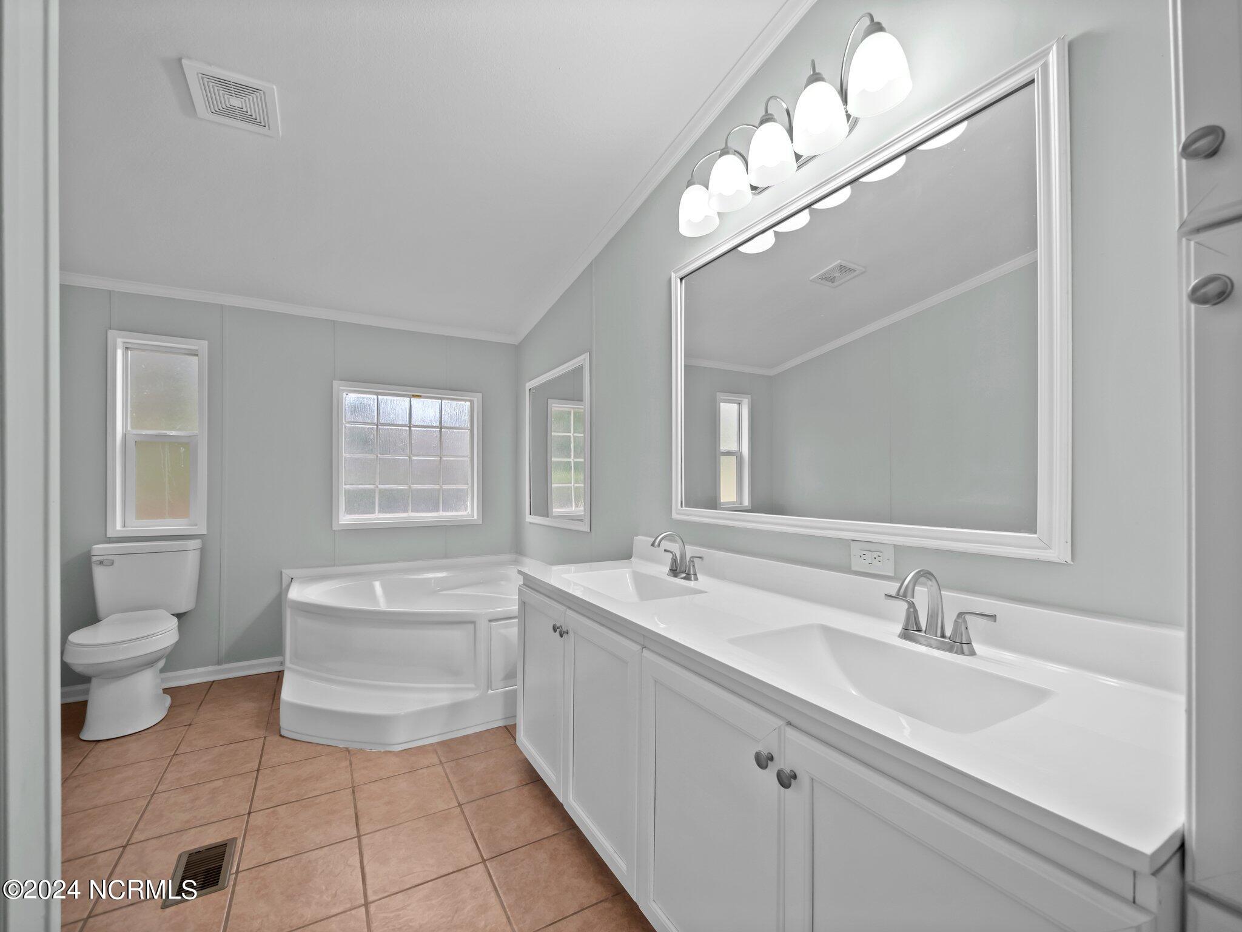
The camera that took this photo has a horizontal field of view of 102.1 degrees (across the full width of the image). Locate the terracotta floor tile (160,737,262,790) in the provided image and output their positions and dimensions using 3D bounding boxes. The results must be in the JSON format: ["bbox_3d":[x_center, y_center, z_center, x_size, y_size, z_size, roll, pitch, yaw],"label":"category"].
[{"bbox_3d":[-1.637,1.201,2.029,0.305,0.010,0.305,2,-3,-31],"label":"terracotta floor tile"}]

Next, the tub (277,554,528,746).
[{"bbox_3d":[-1.077,0.936,2.842,1.471,0.599,1.365,1,-2,-31],"label":"tub"}]

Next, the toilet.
[{"bbox_3d":[-2.356,0.807,2.433,0.440,0.790,0.690,2,-3,-31],"label":"toilet"}]

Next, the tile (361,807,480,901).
[{"bbox_3d":[-0.624,1.188,1.555,0.305,0.010,0.305,2,-3,-31],"label":"tile"}]

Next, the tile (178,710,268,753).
[{"bbox_3d":[-1.797,1.210,2.294,0.305,0.010,0.305,2,-3,-31],"label":"tile"}]

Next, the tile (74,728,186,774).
[{"bbox_3d":[-2.062,1.203,2.133,0.305,0.010,0.305,2,-3,-31],"label":"tile"}]

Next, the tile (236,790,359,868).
[{"bbox_3d":[-1.065,1.206,1.684,0.305,0.010,0.305,1,-2,-31],"label":"tile"}]

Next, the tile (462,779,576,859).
[{"bbox_3d":[-0.359,1.196,1.716,0.305,0.010,0.305,2,-3,-31],"label":"tile"}]

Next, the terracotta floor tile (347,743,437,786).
[{"bbox_3d":[-0.954,1.219,2.111,0.305,0.010,0.305,1,-2,-31],"label":"terracotta floor tile"}]

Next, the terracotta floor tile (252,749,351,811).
[{"bbox_3d":[-1.211,1.199,1.925,0.305,0.010,0.305,2,-3,-31],"label":"terracotta floor tile"}]

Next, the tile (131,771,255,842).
[{"bbox_3d":[-1.494,1.209,1.787,0.305,0.010,0.305,1,-2,-31],"label":"tile"}]

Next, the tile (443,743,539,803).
[{"bbox_3d":[-0.525,1.217,2.009,0.305,0.010,0.305,1,-2,-31],"label":"tile"}]

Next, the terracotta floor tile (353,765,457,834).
[{"bbox_3d":[-0.795,1.212,1.847,0.305,0.010,0.305,1,-2,-31],"label":"terracotta floor tile"}]

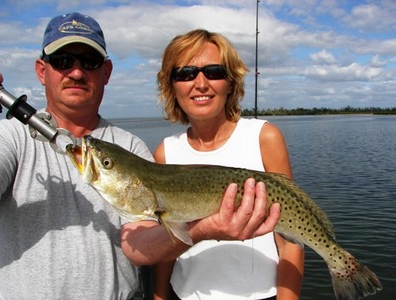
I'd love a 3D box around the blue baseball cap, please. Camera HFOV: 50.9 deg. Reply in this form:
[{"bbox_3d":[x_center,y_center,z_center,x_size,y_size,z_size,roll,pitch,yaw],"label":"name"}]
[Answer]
[{"bbox_3d":[-0.322,-0.302,1.080,0.168,0.122,0.265,-2,13,-19],"label":"blue baseball cap"}]

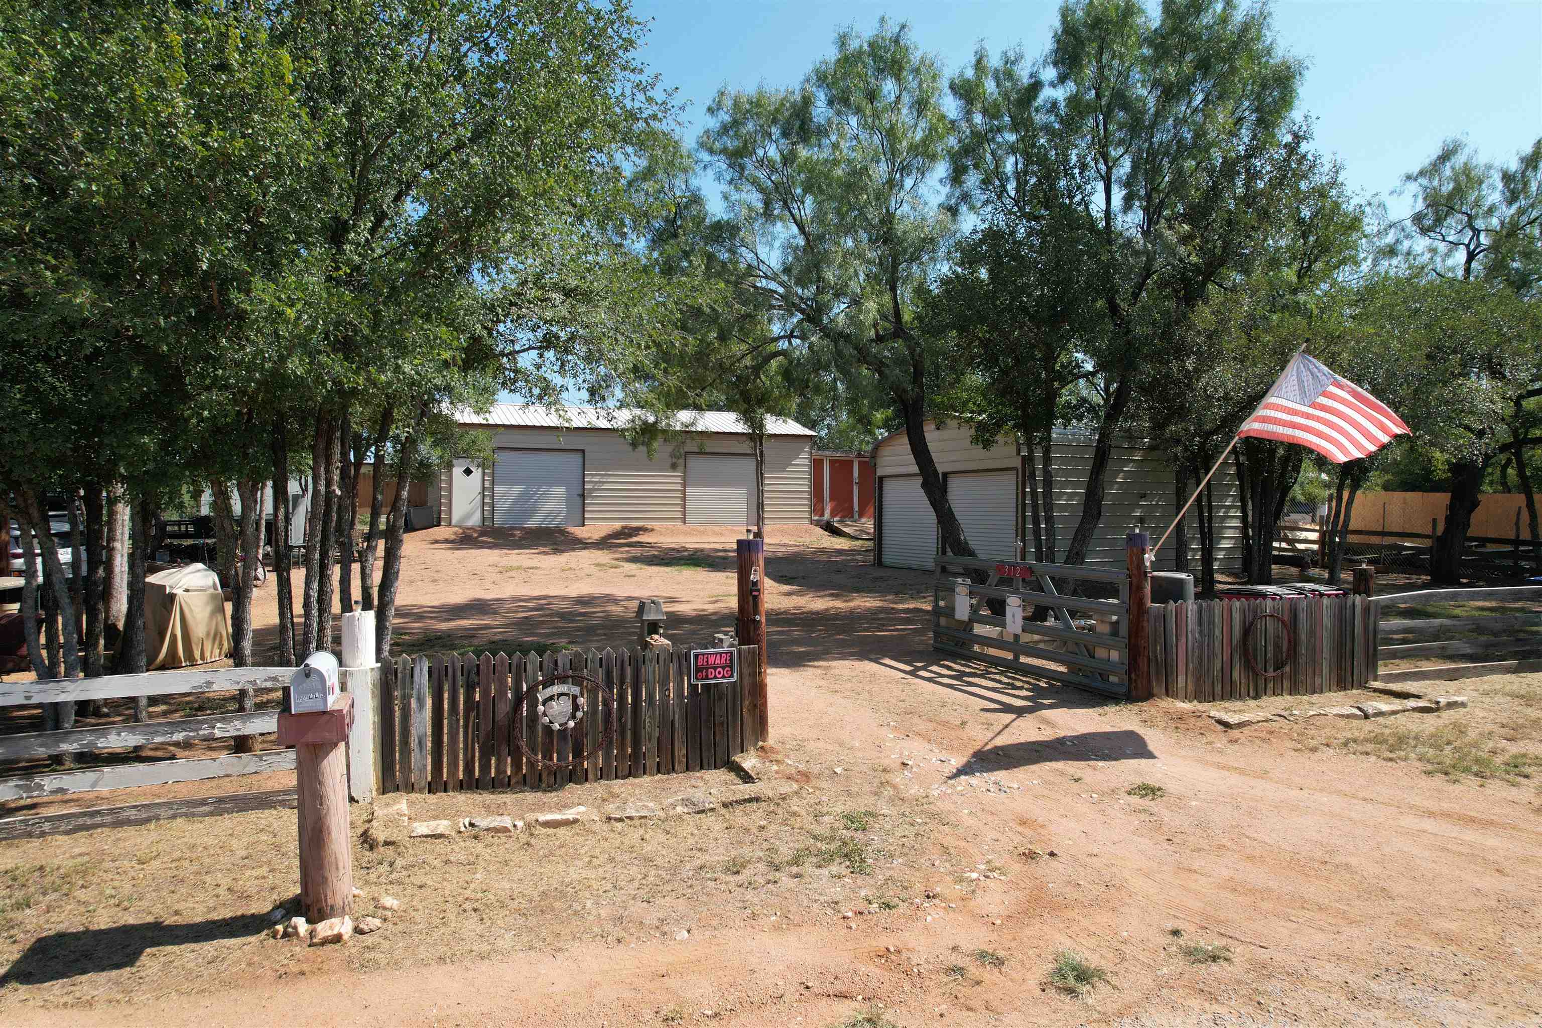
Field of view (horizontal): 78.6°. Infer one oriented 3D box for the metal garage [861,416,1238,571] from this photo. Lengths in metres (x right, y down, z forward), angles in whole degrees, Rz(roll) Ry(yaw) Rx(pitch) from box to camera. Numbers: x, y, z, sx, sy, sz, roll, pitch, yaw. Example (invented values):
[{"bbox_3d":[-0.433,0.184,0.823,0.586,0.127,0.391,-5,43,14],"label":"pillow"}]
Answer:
[{"bbox_3d":[6.980,-0.475,24.050,6.350,3.800,6.650,0,0,-22],"label":"metal garage"}]

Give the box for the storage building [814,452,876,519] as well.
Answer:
[{"bbox_3d":[2.600,-1.090,35.600,3.700,2.620,3.000,0,0,-22],"label":"storage building"}]

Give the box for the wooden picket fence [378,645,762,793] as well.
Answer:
[{"bbox_3d":[-1.360,1.450,6.900,2.750,0.950,0.100,0,0,-18],"label":"wooden picket fence"}]

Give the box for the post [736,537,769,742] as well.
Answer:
[{"bbox_3d":[-0.147,1.035,7.660,0.210,1.680,0.210,-1,0,-17],"label":"post"}]

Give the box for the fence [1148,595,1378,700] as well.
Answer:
[{"bbox_3d":[5.270,1.395,9.970,3.080,1.050,0.090,0,0,-19],"label":"fence"}]

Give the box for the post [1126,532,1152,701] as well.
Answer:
[{"bbox_3d":[3.710,1.030,9.500,0.210,1.680,0.210,0,0,-17],"label":"post"}]

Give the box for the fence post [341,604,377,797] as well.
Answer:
[{"bbox_3d":[-2.950,1.367,6.750,0.220,1.340,0.220,0,0,-17],"label":"fence post"}]

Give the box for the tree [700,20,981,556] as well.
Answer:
[{"bbox_3d":[1.150,-3.050,14.700,4.600,9.200,4.600,0,0,0],"label":"tree"}]

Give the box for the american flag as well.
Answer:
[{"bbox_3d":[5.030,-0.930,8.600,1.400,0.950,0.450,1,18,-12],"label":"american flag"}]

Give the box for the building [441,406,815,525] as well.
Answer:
[{"bbox_3d":[-5.620,-1.740,33.950,12.250,4.200,7.400,0,0,-22],"label":"building"}]

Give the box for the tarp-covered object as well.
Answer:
[{"bbox_3d":[-7.060,1.170,11.200,0.720,1.180,0.980,0,0,25],"label":"tarp-covered object"}]

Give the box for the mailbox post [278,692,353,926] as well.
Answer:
[{"bbox_3d":[-2.080,1.360,4.350,0.290,0.970,0.400,0,0,-19],"label":"mailbox post"}]

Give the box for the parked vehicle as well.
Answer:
[{"bbox_3d":[-16.000,0.830,20.900,1.900,1.720,4.700,0,0,-35],"label":"parked vehicle"}]

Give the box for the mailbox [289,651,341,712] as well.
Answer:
[{"bbox_3d":[-2.400,0.885,4.980,0.168,0.230,0.485,-2,0,-18],"label":"mailbox"}]

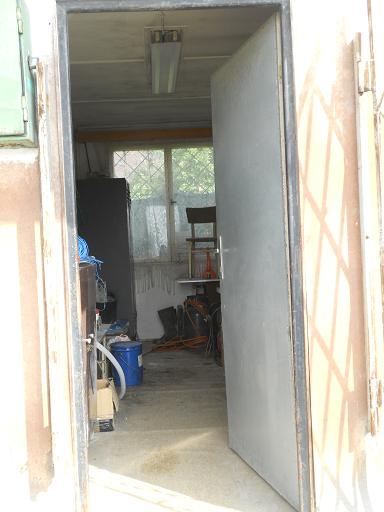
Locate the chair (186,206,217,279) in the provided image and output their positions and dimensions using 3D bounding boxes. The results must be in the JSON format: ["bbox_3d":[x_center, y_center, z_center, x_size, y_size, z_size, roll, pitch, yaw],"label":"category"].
[{"bbox_3d":[0.129,-0.167,6.306,0.400,0.810,0.440,-3,0,2],"label":"chair"}]

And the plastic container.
[{"bbox_3d":[-0.539,0.892,4.635,0.258,0.325,0.258,-3,0,-4],"label":"plastic container"}]

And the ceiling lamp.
[{"bbox_3d":[-0.213,-1.511,4.481,0.215,0.090,1.220,-3,0,-4],"label":"ceiling lamp"}]

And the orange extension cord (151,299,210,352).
[{"bbox_3d":[-0.140,0.757,6.270,0.660,0.530,0.480,-3,0,-4],"label":"orange extension cord"}]

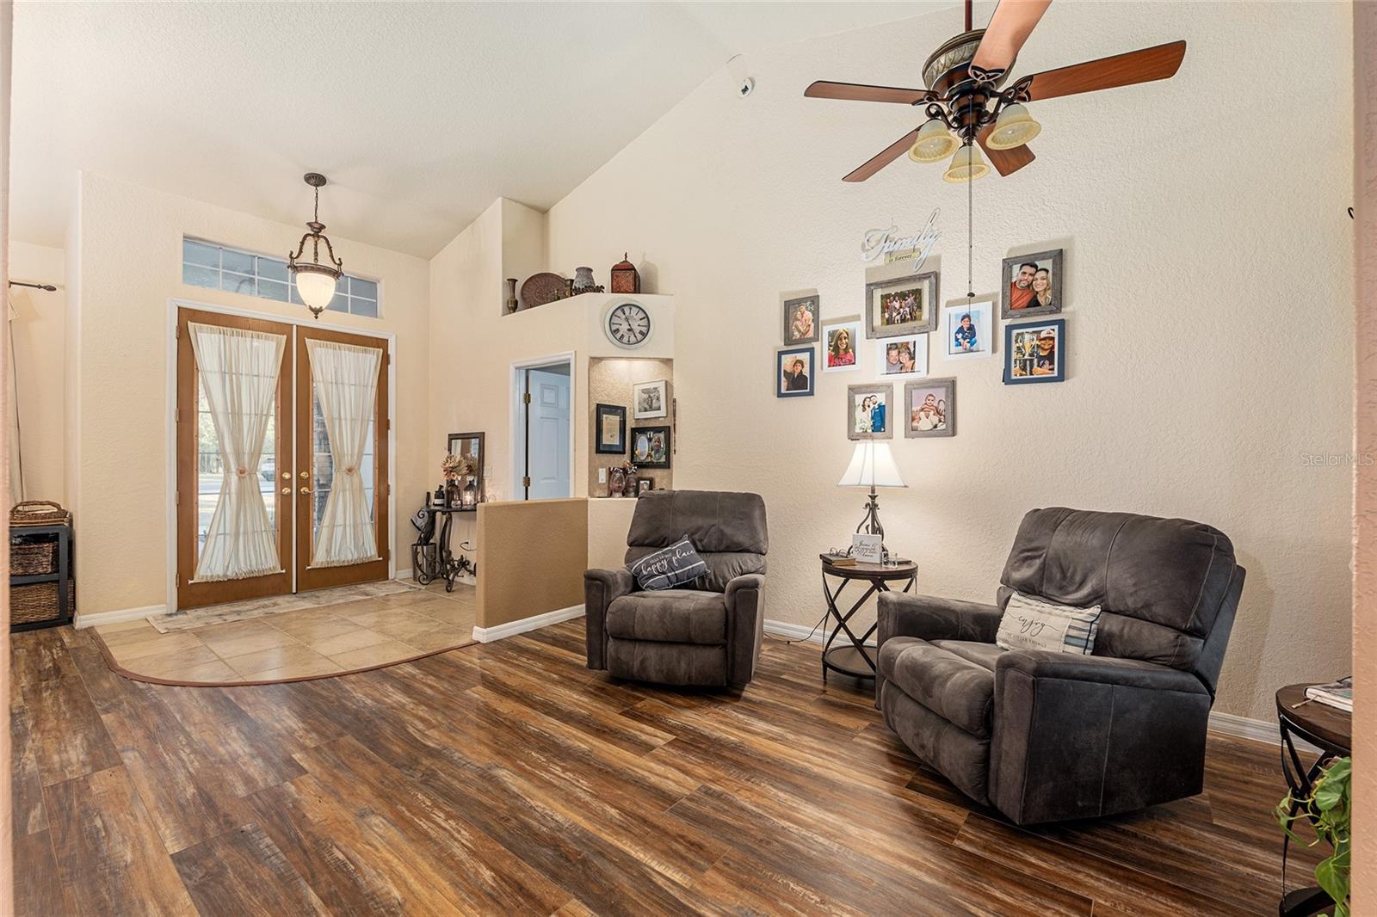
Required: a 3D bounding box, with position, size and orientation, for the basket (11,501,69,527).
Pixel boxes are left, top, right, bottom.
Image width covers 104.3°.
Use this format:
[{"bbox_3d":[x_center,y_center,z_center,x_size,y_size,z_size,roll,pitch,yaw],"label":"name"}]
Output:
[{"bbox_3d":[-4.855,0.405,3.945,0.280,0.190,0.380,0,0,44],"label":"basket"}]

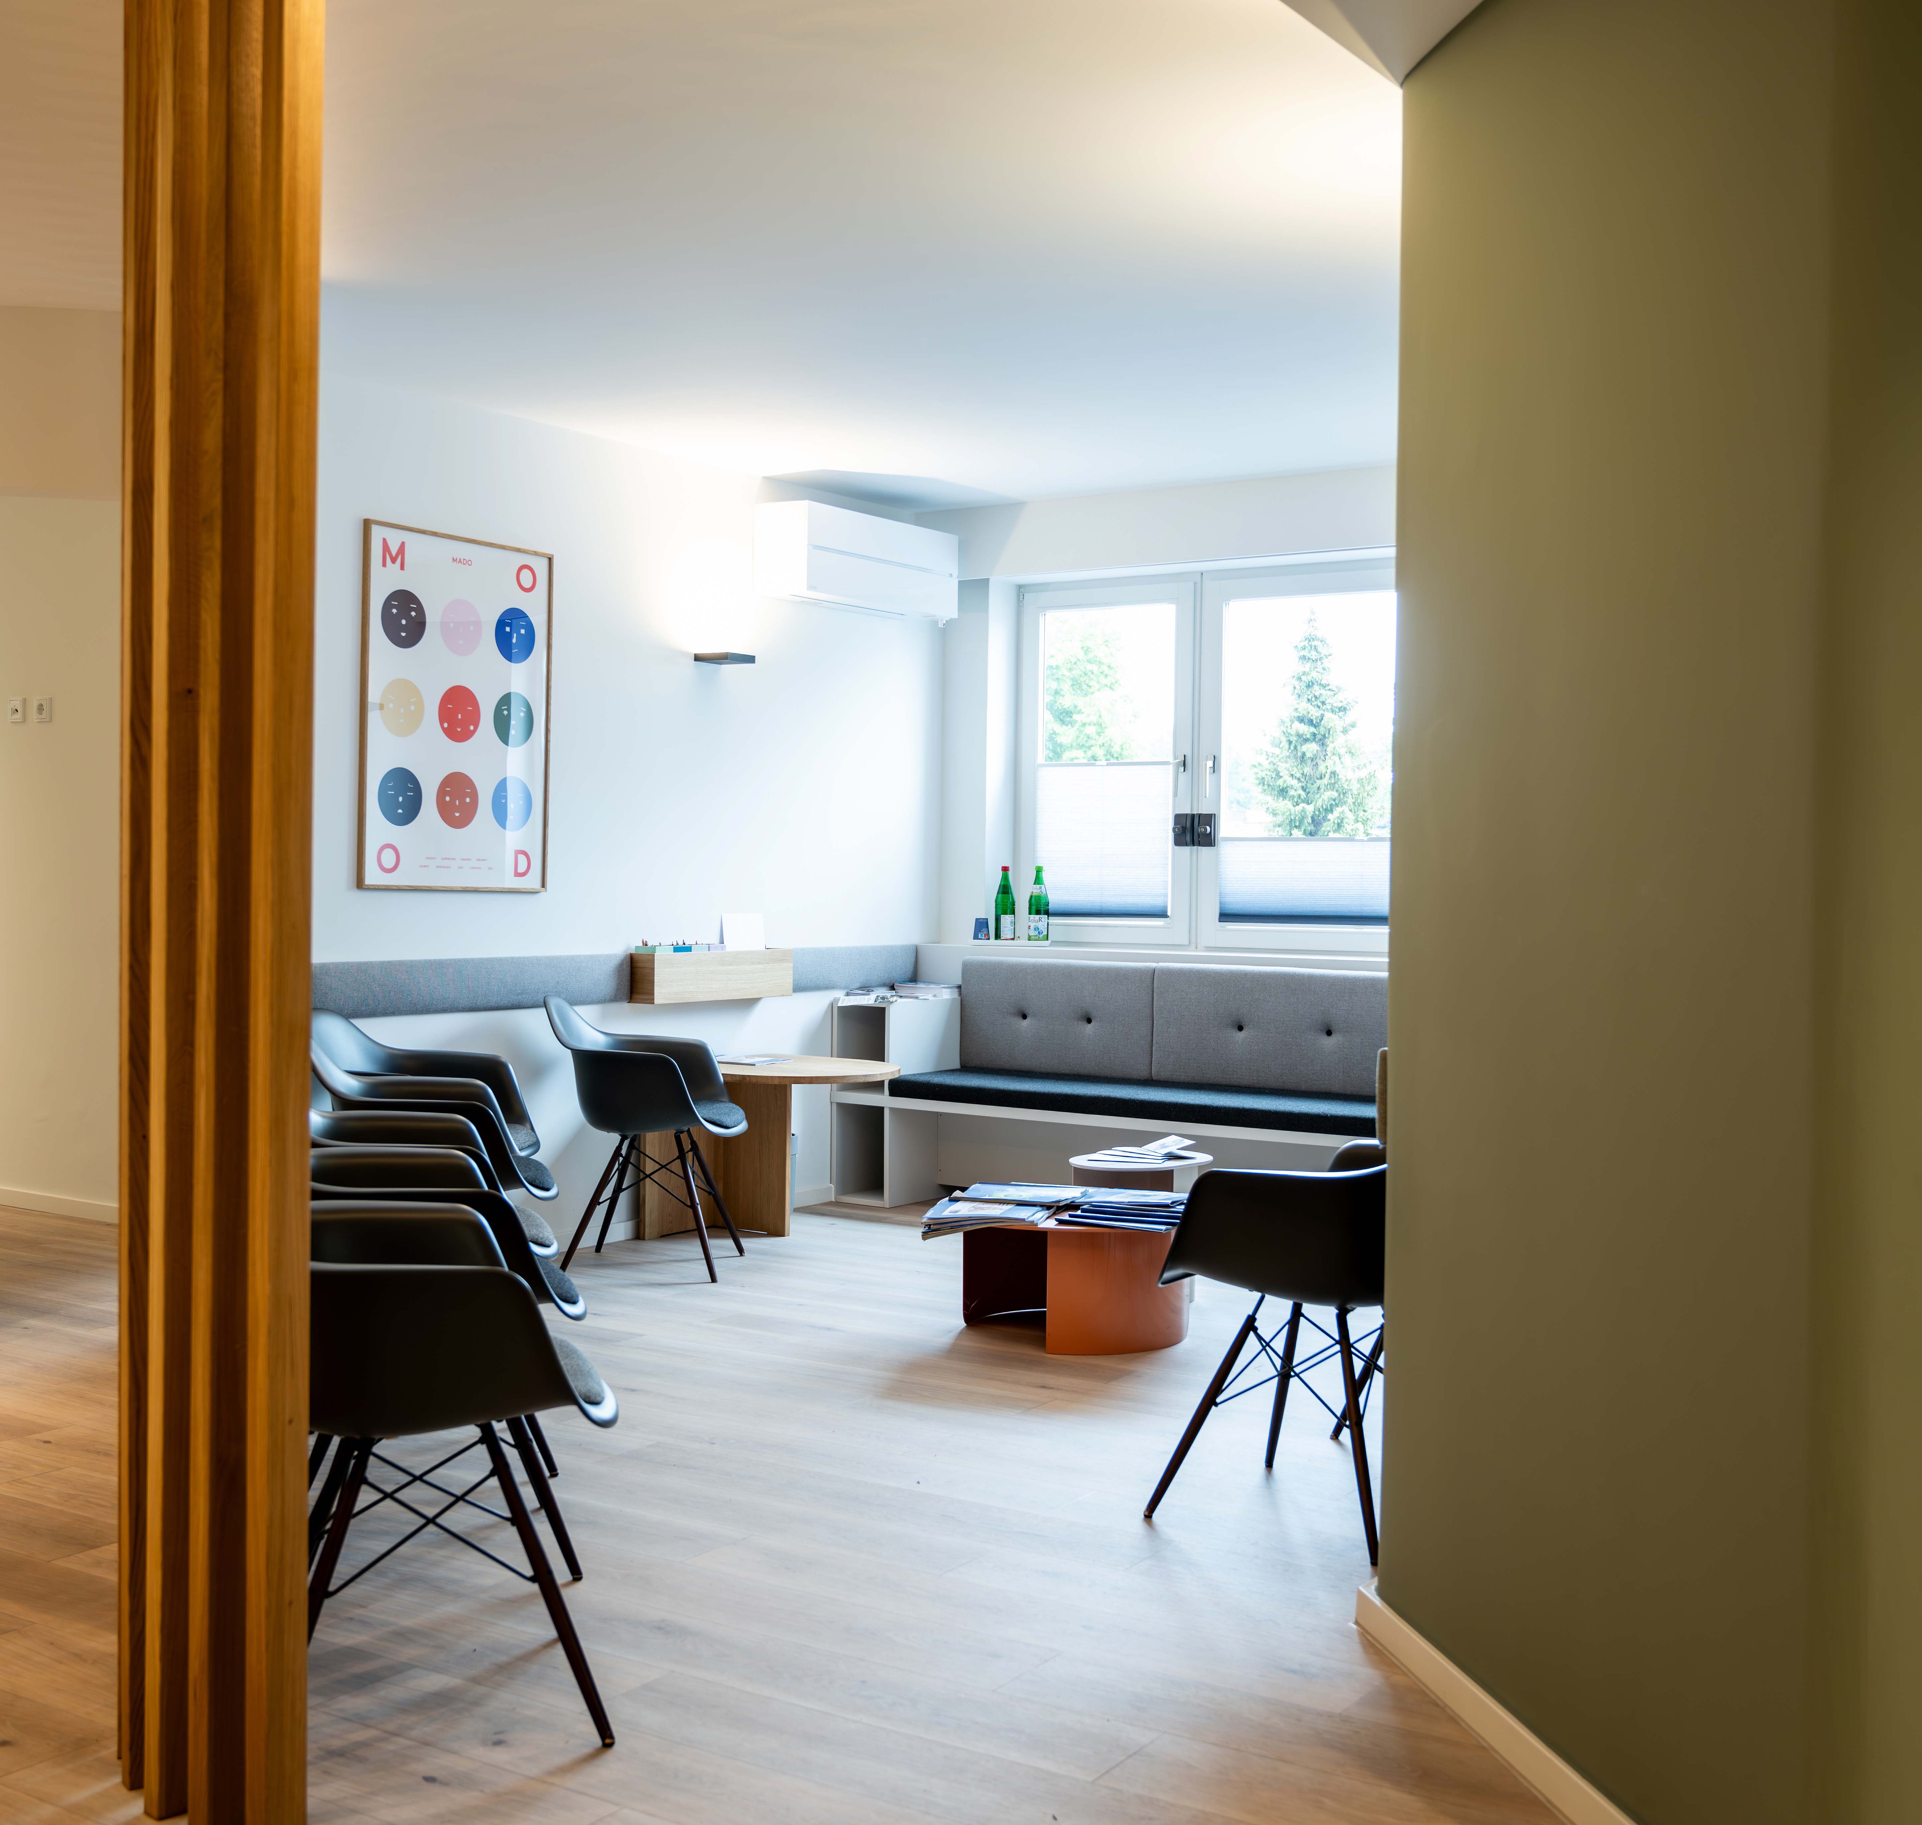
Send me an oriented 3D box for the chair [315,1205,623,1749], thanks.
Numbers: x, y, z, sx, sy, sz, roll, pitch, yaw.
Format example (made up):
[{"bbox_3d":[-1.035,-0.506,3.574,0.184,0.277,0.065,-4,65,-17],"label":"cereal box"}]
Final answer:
[{"bbox_3d":[-0.781,0.710,3.211,0.600,0.810,0.620,0,1,-17],"label":"chair"}]

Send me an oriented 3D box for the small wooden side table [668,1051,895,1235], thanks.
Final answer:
[{"bbox_3d":[-0.559,0.786,7.494,0.680,0.530,0.780,1,1,34],"label":"small wooden side table"}]

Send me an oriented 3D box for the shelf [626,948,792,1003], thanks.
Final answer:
[{"bbox_3d":[-0.826,0.211,7.491,0.140,0.160,0.690,1,1,34],"label":"shelf"}]

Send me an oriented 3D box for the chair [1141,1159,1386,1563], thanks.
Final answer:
[{"bbox_3d":[0.688,0.714,4.212,0.600,0.810,0.620,1,1,37],"label":"chair"}]

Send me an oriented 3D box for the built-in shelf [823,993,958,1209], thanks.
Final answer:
[{"bbox_3d":[-0.219,0.678,8.334,0.240,0.730,0.470,1,1,34],"label":"built-in shelf"}]

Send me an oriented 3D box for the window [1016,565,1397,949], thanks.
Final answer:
[{"bbox_3d":[0.933,-0.544,8.126,1.750,1.340,0.100,1,1,34],"label":"window"}]

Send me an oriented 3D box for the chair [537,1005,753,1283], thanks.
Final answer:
[{"bbox_3d":[-0.936,0.652,6.812,0.600,0.810,0.620,1,1,4],"label":"chair"}]

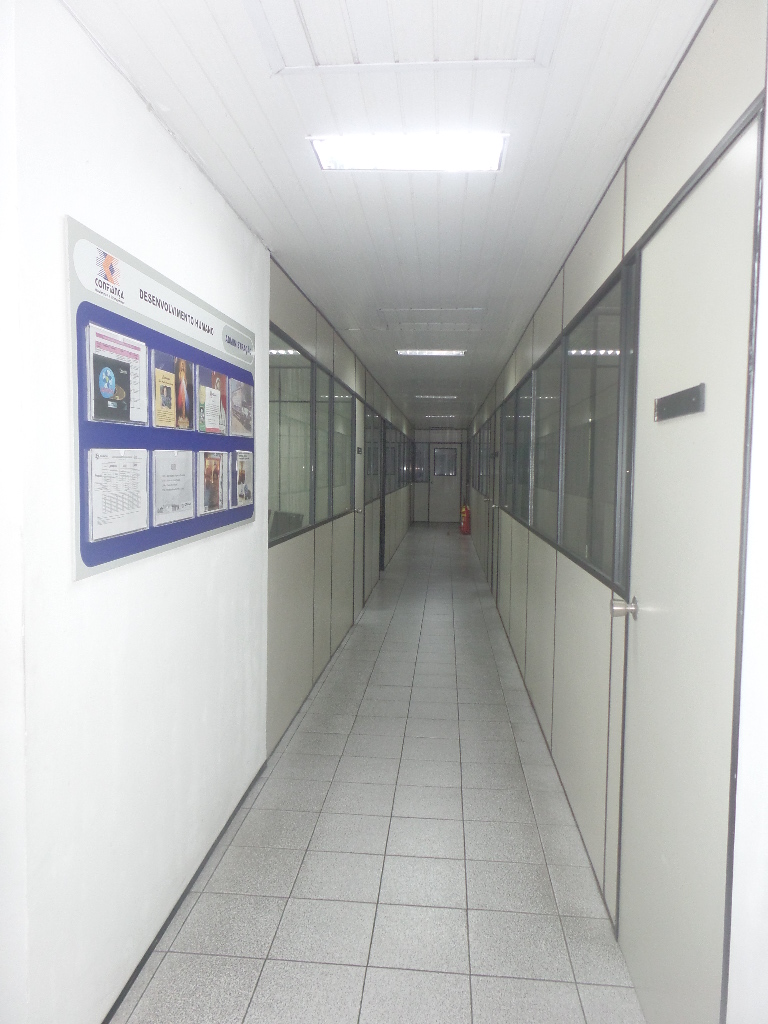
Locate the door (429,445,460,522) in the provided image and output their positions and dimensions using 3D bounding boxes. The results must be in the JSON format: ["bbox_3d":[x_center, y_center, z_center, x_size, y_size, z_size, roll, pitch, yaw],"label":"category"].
[{"bbox_3d":[1.630,-0.774,18.150,0.830,2.110,0.050,1,4,5],"label":"door"}]

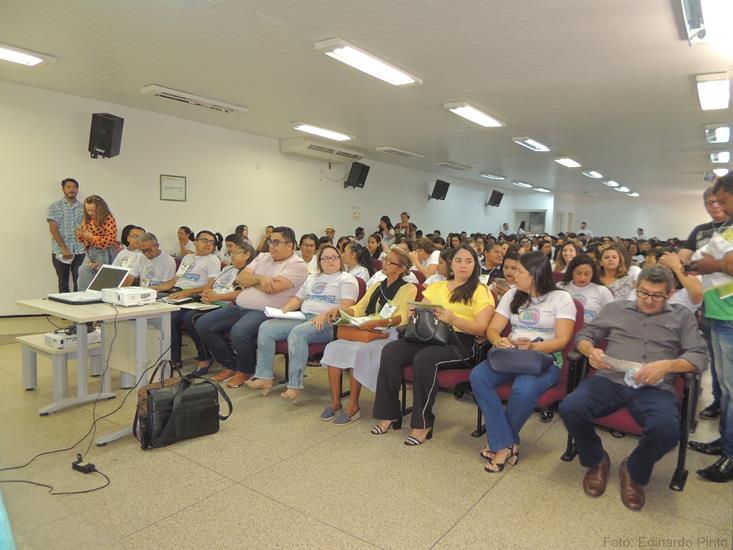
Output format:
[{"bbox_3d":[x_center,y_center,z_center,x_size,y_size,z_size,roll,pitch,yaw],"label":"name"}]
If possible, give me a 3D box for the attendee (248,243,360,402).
[{"bbox_3d":[-0.495,0.340,4.207,0.530,1.170,0.900,7,7,41],"label":"attendee"}]

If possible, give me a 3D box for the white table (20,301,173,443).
[{"bbox_3d":[-1.752,0.579,3.324,0.970,0.765,0.610,5,6,36],"label":"white table"}]

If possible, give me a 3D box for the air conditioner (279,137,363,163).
[{"bbox_3d":[-0.830,-2.330,9.686,0.670,0.235,1.640,7,7,35],"label":"air conditioner"}]

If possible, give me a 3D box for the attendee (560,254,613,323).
[{"bbox_3d":[1.613,0.425,3.893,0.500,1.180,0.780,6,7,38],"label":"attendee"}]

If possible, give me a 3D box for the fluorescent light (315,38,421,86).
[{"bbox_3d":[0.050,-1.902,4.653,0.240,0.065,1.320,5,7,35],"label":"fluorescent light"}]

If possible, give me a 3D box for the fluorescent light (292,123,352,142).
[{"bbox_3d":[-0.685,-2.255,8.125,0.240,0.065,1.320,5,7,35],"label":"fluorescent light"}]

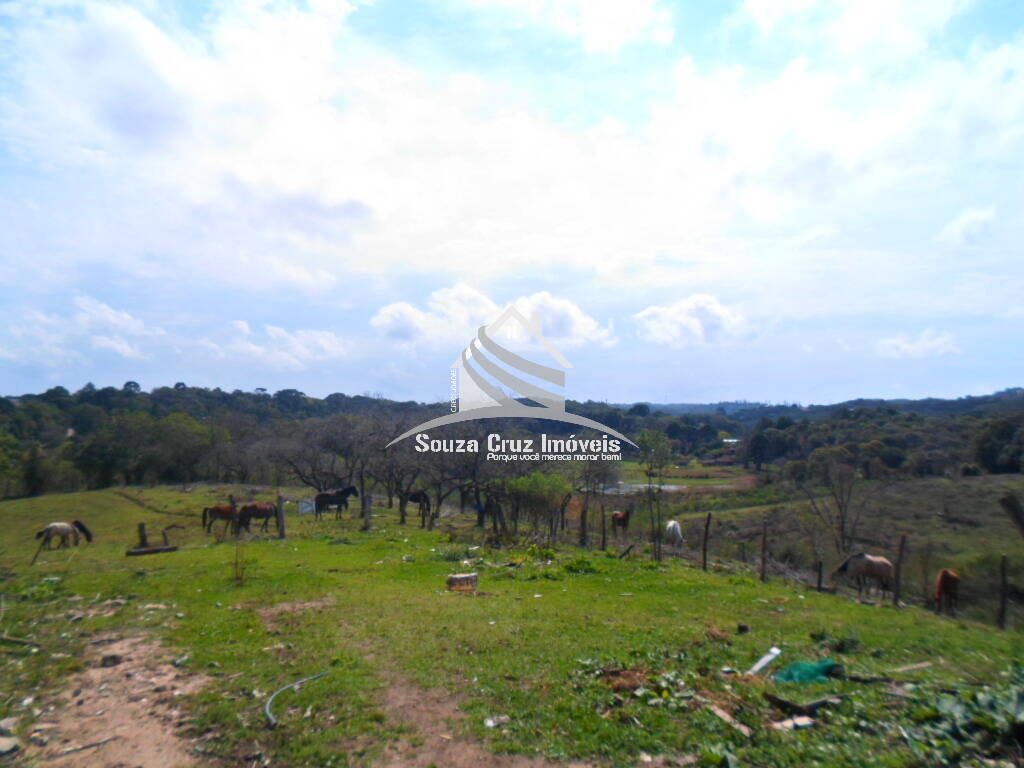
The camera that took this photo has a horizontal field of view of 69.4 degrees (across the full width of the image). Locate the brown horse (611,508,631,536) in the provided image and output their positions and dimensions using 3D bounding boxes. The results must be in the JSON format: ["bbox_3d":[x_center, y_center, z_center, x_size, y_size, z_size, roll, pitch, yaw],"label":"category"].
[{"bbox_3d":[5.601,7.143,38.000,0.520,1.400,1.900,1,-2,-23],"label":"brown horse"}]

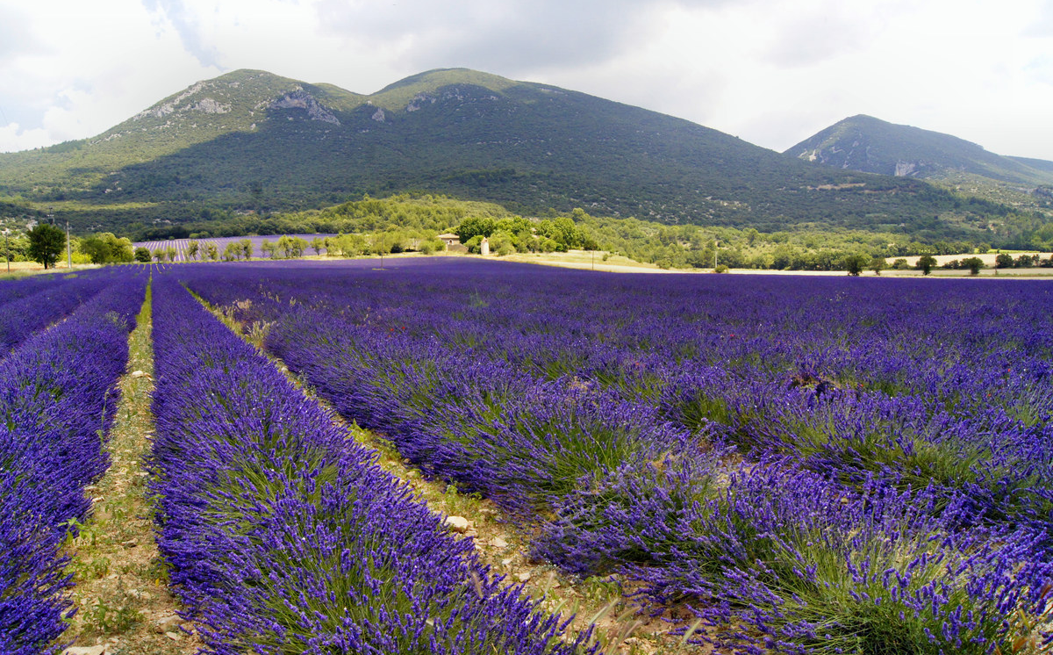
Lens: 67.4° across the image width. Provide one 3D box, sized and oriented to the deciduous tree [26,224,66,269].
[{"bbox_3d":[-90.113,-15.175,148.000,6.500,8.600,6.400,0,5,0],"label":"deciduous tree"}]

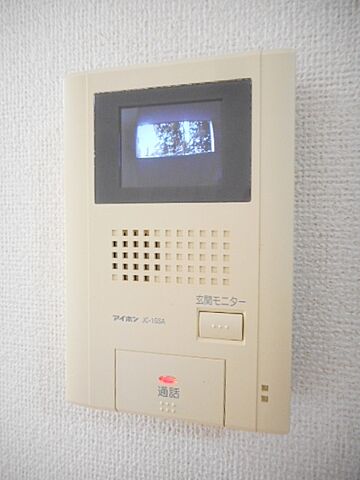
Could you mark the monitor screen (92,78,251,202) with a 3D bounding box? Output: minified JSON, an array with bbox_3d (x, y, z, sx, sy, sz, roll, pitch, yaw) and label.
[{"bbox_3d":[-0.005,-0.053,0.199,0.091,0.065,0.008,1,2,14],"label":"monitor screen"}]

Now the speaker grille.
[{"bbox_3d":[-0.006,0.009,0.200,0.069,0.029,0.006,1,2,14],"label":"speaker grille"}]

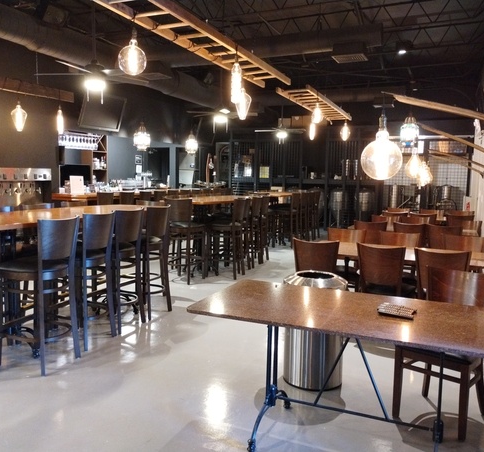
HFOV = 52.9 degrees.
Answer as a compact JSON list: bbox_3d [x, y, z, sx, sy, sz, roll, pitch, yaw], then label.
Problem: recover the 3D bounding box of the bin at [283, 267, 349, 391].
[{"bbox_3d":[0.514,0.716,3.448,0.449,0.757,0.449,3,6,23],"label":"bin"}]

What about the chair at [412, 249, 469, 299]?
[{"bbox_3d":[1.734,0.610,4.215,0.433,0.855,0.490,4,6,26],"label":"chair"}]

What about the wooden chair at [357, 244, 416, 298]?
[{"bbox_3d":[1.277,0.578,4.387,0.430,0.865,0.470,4,6,26],"label":"wooden chair"}]

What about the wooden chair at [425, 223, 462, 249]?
[{"bbox_3d":[2.575,0.409,6.233,0.430,0.865,0.470,3,6,23],"label":"wooden chair"}]

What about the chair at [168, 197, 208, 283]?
[{"bbox_3d":[-0.786,0.193,6.684,0.433,1.126,0.504,3,6,23],"label":"chair"}]

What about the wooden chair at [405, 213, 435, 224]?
[{"bbox_3d":[3.099,0.207,8.317,0.430,0.865,0.470,3,6,23],"label":"wooden chair"}]

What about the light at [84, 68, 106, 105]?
[{"bbox_3d":[-1.688,-1.607,5.600,0.250,0.410,0.250,3,6,23],"label":"light"}]

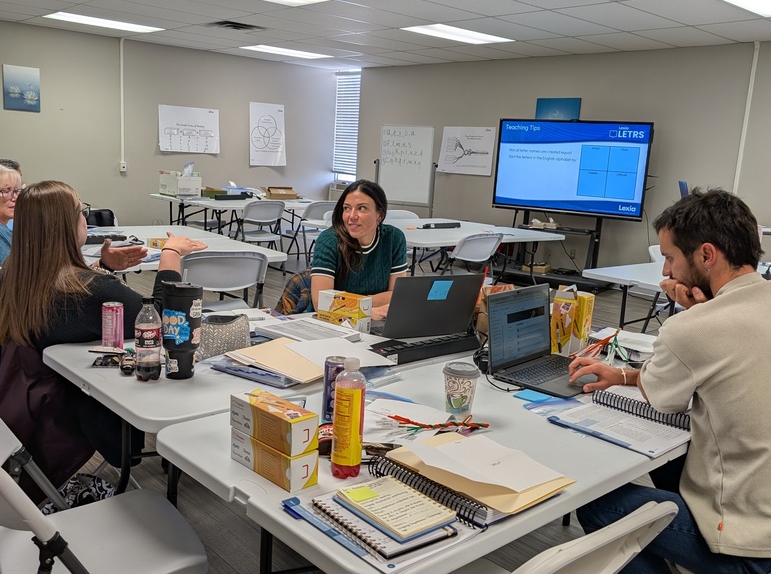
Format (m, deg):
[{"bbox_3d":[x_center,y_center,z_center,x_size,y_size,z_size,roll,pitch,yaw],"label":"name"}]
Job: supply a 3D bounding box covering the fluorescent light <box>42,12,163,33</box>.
[{"bbox_3d":[-3.104,-2.957,7.932,1.200,0.060,0.600,-7,15,-42],"label":"fluorescent light"}]

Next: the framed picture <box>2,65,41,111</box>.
[{"bbox_3d":[-4.254,-2.318,8.336,0.402,0.510,0.025,-7,15,-42],"label":"framed picture"}]

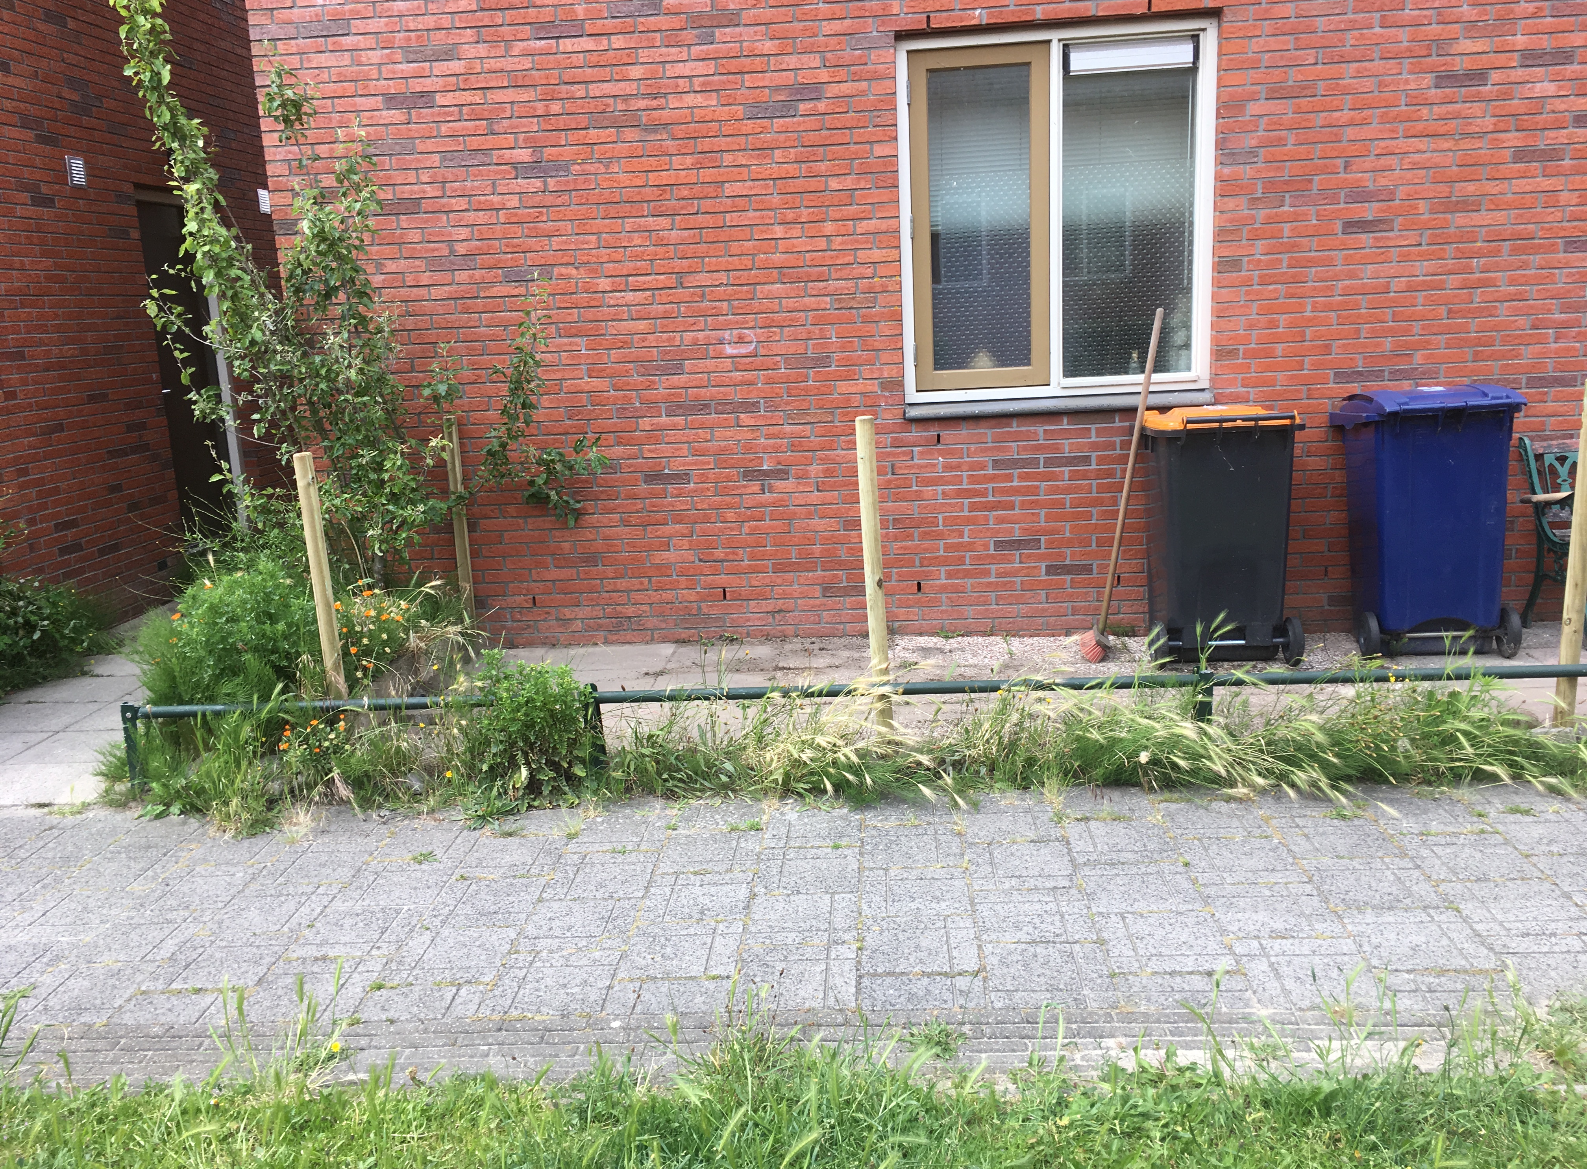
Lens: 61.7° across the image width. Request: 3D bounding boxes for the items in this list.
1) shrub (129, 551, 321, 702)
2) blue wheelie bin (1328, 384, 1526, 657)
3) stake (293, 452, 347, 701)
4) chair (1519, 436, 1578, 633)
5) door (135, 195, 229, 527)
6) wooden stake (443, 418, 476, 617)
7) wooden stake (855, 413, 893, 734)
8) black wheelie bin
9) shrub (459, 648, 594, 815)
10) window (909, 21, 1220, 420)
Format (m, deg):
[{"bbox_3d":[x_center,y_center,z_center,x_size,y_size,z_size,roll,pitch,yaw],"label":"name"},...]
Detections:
[{"bbox_3d":[-2.256,0.193,5.276,0.714,0.603,0.573,-2,14,4],"label":"shrub"},{"bbox_3d":[2.555,-0.265,5.426,0.573,1.075,0.673,-2,14,4],"label":"blue wheelie bin"},{"bbox_3d":[-1.679,0.002,4.754,0.065,0.945,0.065,-2,14,4],"label":"stake"},{"bbox_3d":[3.397,-0.178,5.380,0.643,0.824,0.563,-4,14,-3],"label":"chair"},{"bbox_3d":[-3.632,-1.228,7.944,0.080,2.070,0.824,-2,14,4],"label":"door"},{"bbox_3d":[-1.480,-0.272,5.897,0.055,0.945,0.055,-2,14,4],"label":"wooden stake"},{"bbox_3d":[0.278,0.000,4.620,0.064,1.156,0.064,-2,14,4],"label":"wooden stake"},{"bbox_3d":[1.742,-0.219,5.493,0.543,1.045,0.623,-2,14,4],"label":"black wheelie bin"},{"bbox_3d":[-0.887,0.451,4.469,0.432,0.492,0.392,-2,14,4],"label":"shrub"},{"bbox_3d":[1.102,-1.509,5.591,1.296,1.558,0.121,-2,14,4],"label":"window"}]

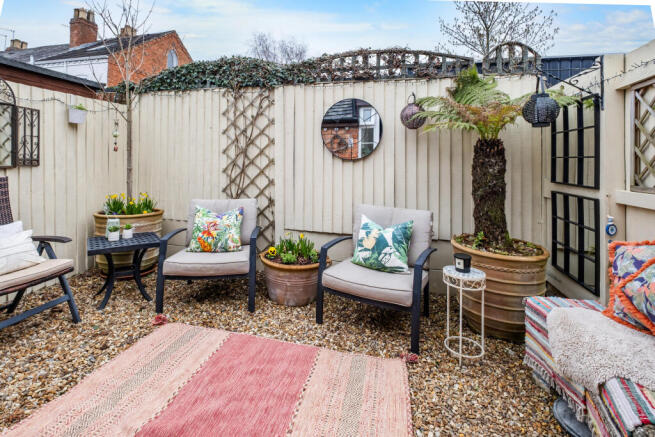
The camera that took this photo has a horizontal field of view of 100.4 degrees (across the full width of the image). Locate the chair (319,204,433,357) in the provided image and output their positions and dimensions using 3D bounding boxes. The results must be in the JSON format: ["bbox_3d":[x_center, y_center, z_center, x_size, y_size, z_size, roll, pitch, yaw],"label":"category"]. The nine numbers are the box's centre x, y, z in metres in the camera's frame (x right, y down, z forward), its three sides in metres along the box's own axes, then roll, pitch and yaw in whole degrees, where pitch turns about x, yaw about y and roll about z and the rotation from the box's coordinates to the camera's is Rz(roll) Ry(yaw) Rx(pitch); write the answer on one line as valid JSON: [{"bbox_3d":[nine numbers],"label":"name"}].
[{"bbox_3d":[0.410,0.319,1.954,0.680,0.790,0.680,4,8,28],"label":"chair"}]

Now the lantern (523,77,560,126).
[{"bbox_3d":[1.410,-0.768,1.800,0.195,0.285,0.195,0,7,0],"label":"lantern"}]

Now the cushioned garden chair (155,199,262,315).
[{"bbox_3d":[-0.940,0.263,2.370,0.700,0.800,0.700,0,7,-3],"label":"cushioned garden chair"}]

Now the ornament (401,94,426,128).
[{"bbox_3d":[0.670,-0.831,2.135,0.190,0.250,0.190,0,7,0],"label":"ornament"}]

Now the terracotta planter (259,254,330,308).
[{"bbox_3d":[-0.270,0.500,2.328,0.570,0.340,0.570,0,7,0],"label":"terracotta planter"}]

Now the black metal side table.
[{"bbox_3d":[-1.720,0.437,2.351,0.480,0.460,0.480,-5,9,-35],"label":"black metal side table"}]

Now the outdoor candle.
[{"bbox_3d":[0.722,0.235,1.460,0.080,0.088,0.080,-7,10,-43],"label":"outdoor candle"}]

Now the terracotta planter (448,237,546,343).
[{"bbox_3d":[1.130,0.458,1.850,0.570,0.540,0.570,0,7,0],"label":"terracotta planter"}]

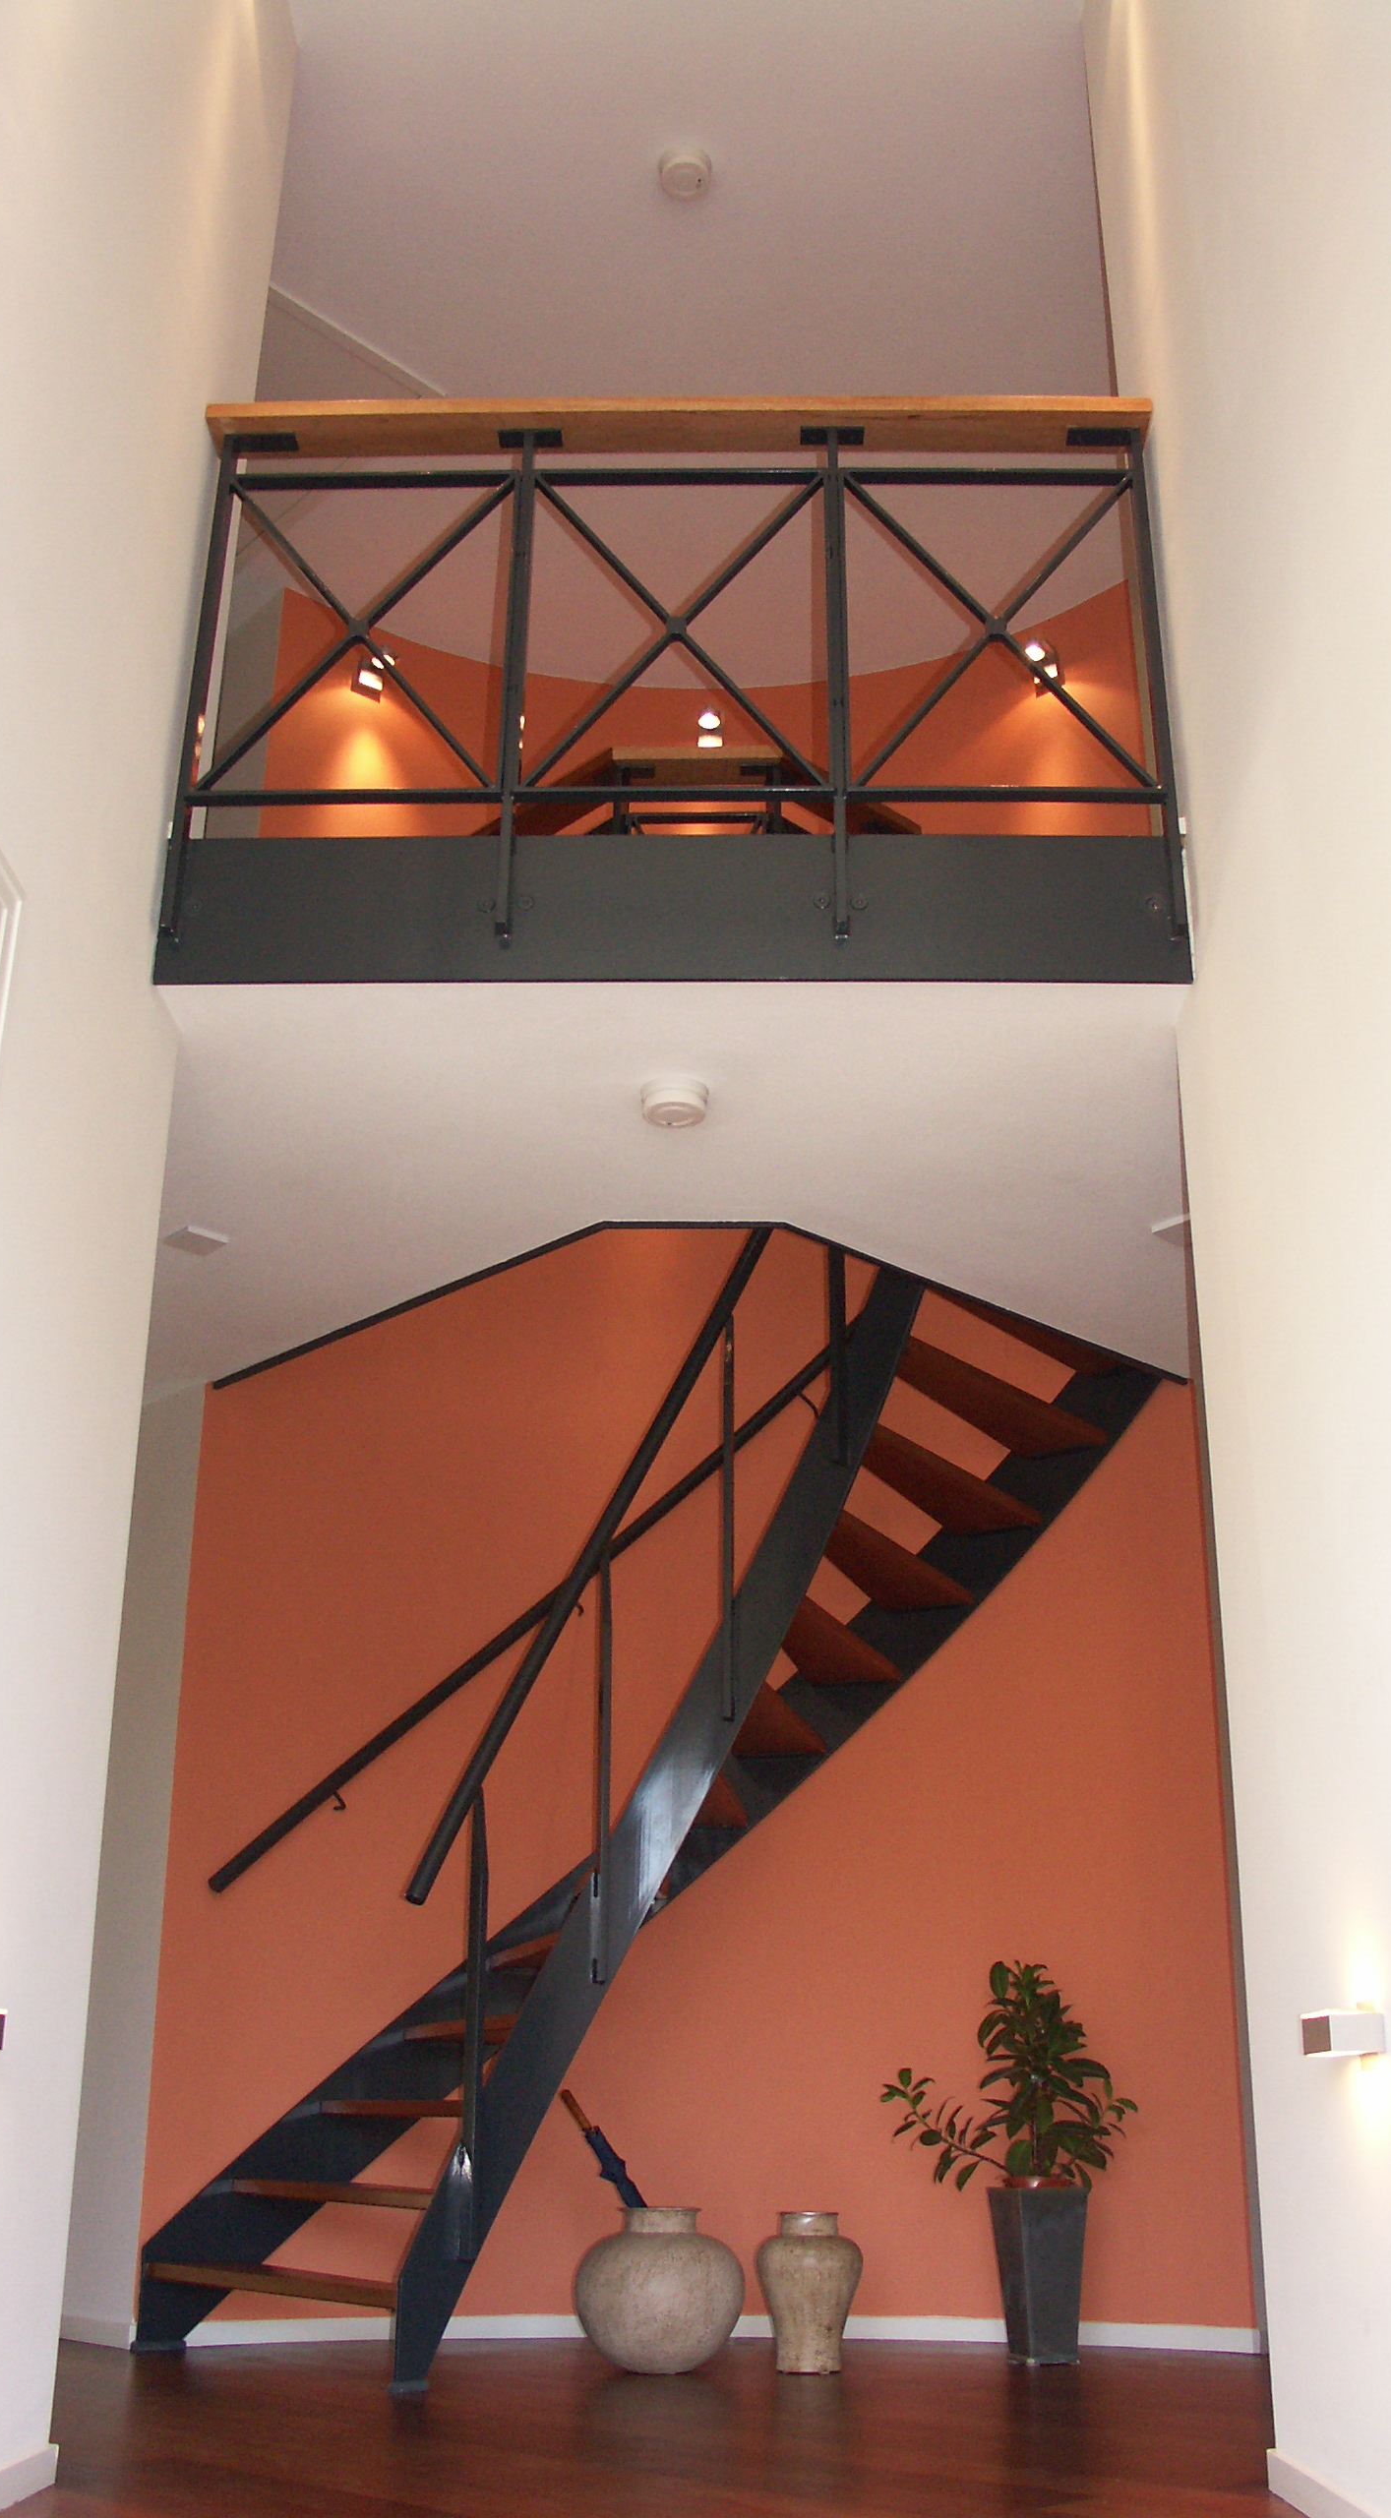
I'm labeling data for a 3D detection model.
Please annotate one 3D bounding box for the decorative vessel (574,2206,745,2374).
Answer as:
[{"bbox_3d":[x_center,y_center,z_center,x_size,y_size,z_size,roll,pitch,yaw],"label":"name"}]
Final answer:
[{"bbox_3d":[-0.080,2.245,4.446,0.369,0.315,0.369,0,-22,0],"label":"decorative vessel"}]

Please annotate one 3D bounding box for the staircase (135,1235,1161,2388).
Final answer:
[{"bbox_3d":[0.010,1.196,4.974,2.575,2.657,0.959,0,-22,0],"label":"staircase"}]

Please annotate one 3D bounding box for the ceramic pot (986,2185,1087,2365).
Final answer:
[{"bbox_3d":[0.785,2.305,4.640,0.170,0.350,0.170,7,-23,-16],"label":"ceramic pot"}]

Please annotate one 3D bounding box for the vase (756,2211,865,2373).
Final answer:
[{"bbox_3d":[0.248,2.241,4.430,0.231,0.312,0.231,0,-22,0],"label":"vase"}]

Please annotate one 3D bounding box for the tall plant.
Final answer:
[{"bbox_3d":[0.739,1.919,4.796,0.578,0.507,0.433,0,-22,0],"label":"tall plant"}]

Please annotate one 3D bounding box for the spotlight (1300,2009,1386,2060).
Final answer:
[{"bbox_3d":[0.876,1.050,2.759,0.072,0.054,0.144,0,-22,0],"label":"spotlight"}]

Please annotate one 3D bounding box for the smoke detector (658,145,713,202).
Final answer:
[{"bbox_3d":[-0.026,-2.841,5.335,0.142,0.057,0.142,0,-22,0],"label":"smoke detector"}]

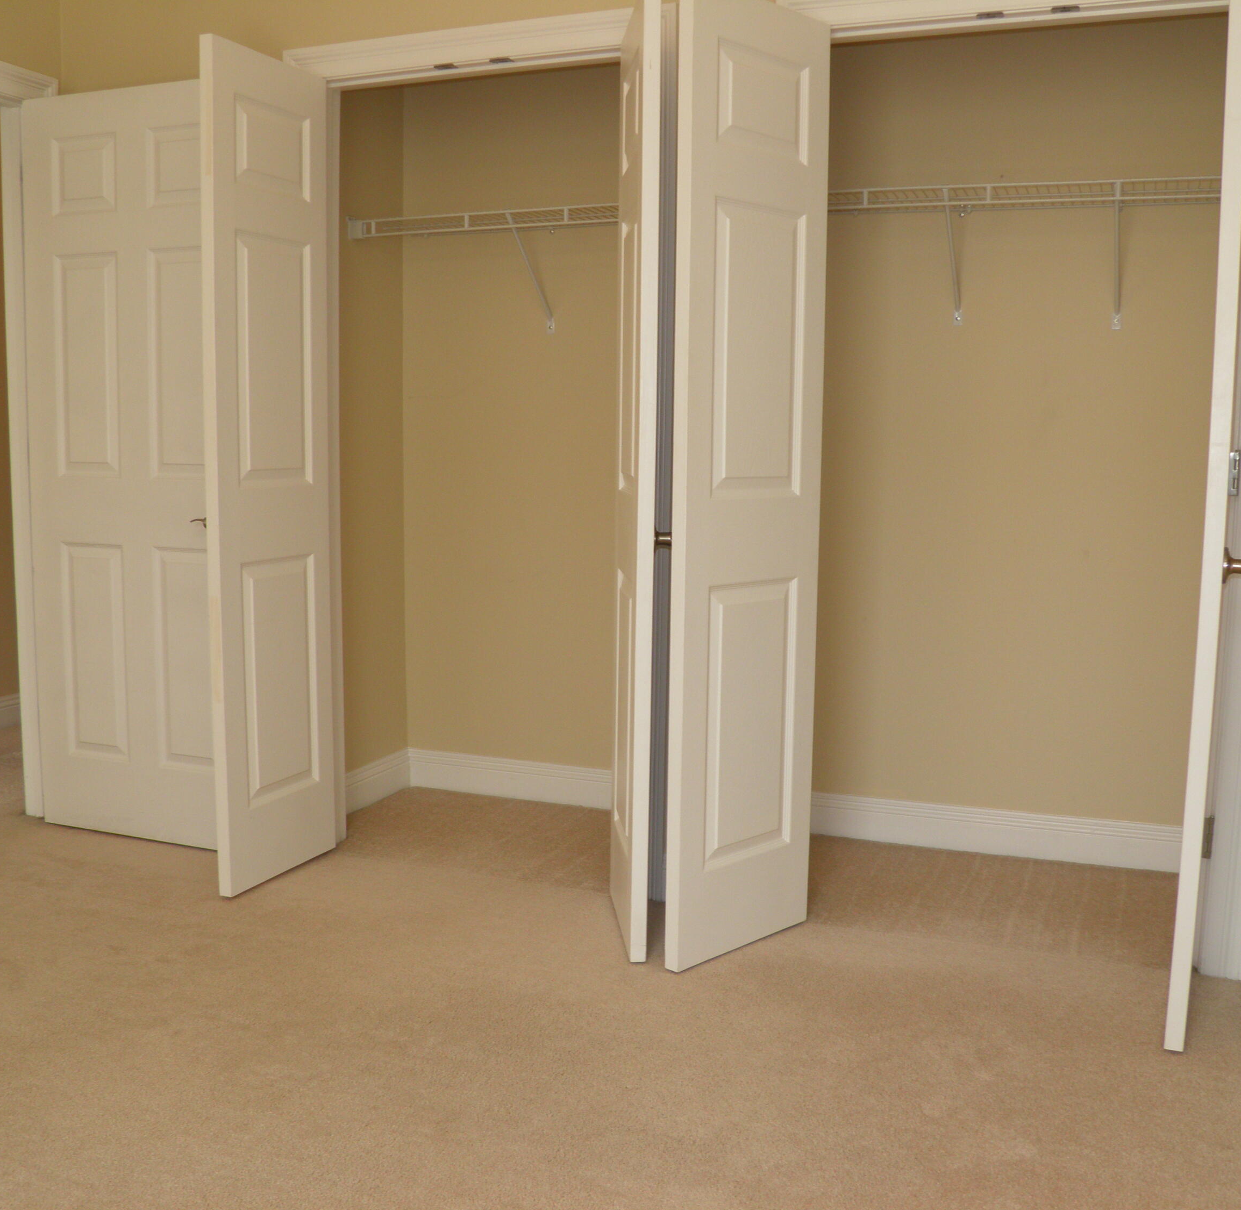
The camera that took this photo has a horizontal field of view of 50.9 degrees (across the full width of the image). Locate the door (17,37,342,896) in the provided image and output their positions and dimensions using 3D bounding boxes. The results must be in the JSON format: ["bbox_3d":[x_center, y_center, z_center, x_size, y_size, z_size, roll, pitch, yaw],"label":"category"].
[{"bbox_3d":[-1.271,-0.338,3.429,0.904,2.010,0.452,3,7,22],"label":"door"}]

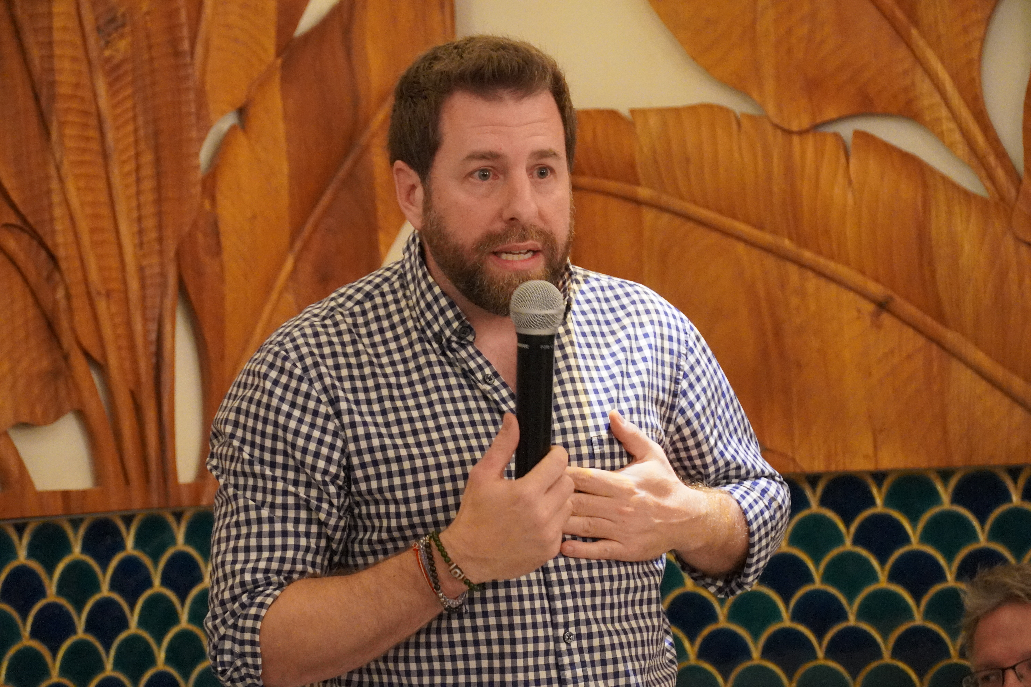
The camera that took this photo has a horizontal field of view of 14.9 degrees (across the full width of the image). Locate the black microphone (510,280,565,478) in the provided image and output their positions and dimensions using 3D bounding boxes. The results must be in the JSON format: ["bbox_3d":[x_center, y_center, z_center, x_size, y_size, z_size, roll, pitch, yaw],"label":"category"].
[{"bbox_3d":[0.018,0.054,3.820,0.052,0.235,0.052,1,9,0],"label":"black microphone"}]

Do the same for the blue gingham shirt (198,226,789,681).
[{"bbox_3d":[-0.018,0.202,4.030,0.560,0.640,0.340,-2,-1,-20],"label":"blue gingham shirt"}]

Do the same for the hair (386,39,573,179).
[{"bbox_3d":[-0.033,-0.232,3.980,0.180,0.165,0.210,-2,-1,-24],"label":"hair"}]

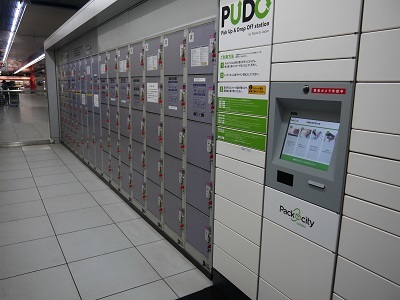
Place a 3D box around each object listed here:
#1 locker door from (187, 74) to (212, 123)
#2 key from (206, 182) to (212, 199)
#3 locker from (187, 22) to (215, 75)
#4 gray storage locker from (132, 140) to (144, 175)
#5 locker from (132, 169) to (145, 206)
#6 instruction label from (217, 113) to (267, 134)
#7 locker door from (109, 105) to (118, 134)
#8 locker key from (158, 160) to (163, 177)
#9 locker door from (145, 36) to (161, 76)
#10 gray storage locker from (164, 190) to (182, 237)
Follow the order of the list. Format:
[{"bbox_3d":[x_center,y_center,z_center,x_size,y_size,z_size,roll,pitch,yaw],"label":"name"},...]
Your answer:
[{"bbox_3d":[0.004,-0.388,2.425,0.030,0.344,0.351,-6,13,-31],"label":"locker door"},{"bbox_3d":[0.066,0.293,2.372,0.025,0.110,0.050,-5,13,-31],"label":"key"},{"bbox_3d":[0.215,-0.745,2.471,0.500,0.346,0.365,-5,13,-31],"label":"locker"},{"bbox_3d":[-0.706,0.082,3.676,0.030,0.352,0.355,-6,13,-31],"label":"gray storage locker"},{"bbox_3d":[-0.694,0.416,3.699,0.030,0.347,0.369,-6,13,-31],"label":"locker"},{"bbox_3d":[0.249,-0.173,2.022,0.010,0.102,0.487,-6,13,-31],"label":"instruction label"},{"bbox_3d":[-1.143,-0.415,4.303,0.030,0.346,0.362,-5,13,-31],"label":"locker door"},{"bbox_3d":[-0.369,0.174,3.051,0.045,0.156,0.058,-6,13,-31],"label":"locker key"},{"bbox_3d":[-0.443,-0.884,3.102,0.030,0.344,0.351,-5,13,-31],"label":"locker door"},{"bbox_3d":[-0.240,0.564,2.936,0.030,0.329,0.355,-6,13,-31],"label":"gray storage locker"}]

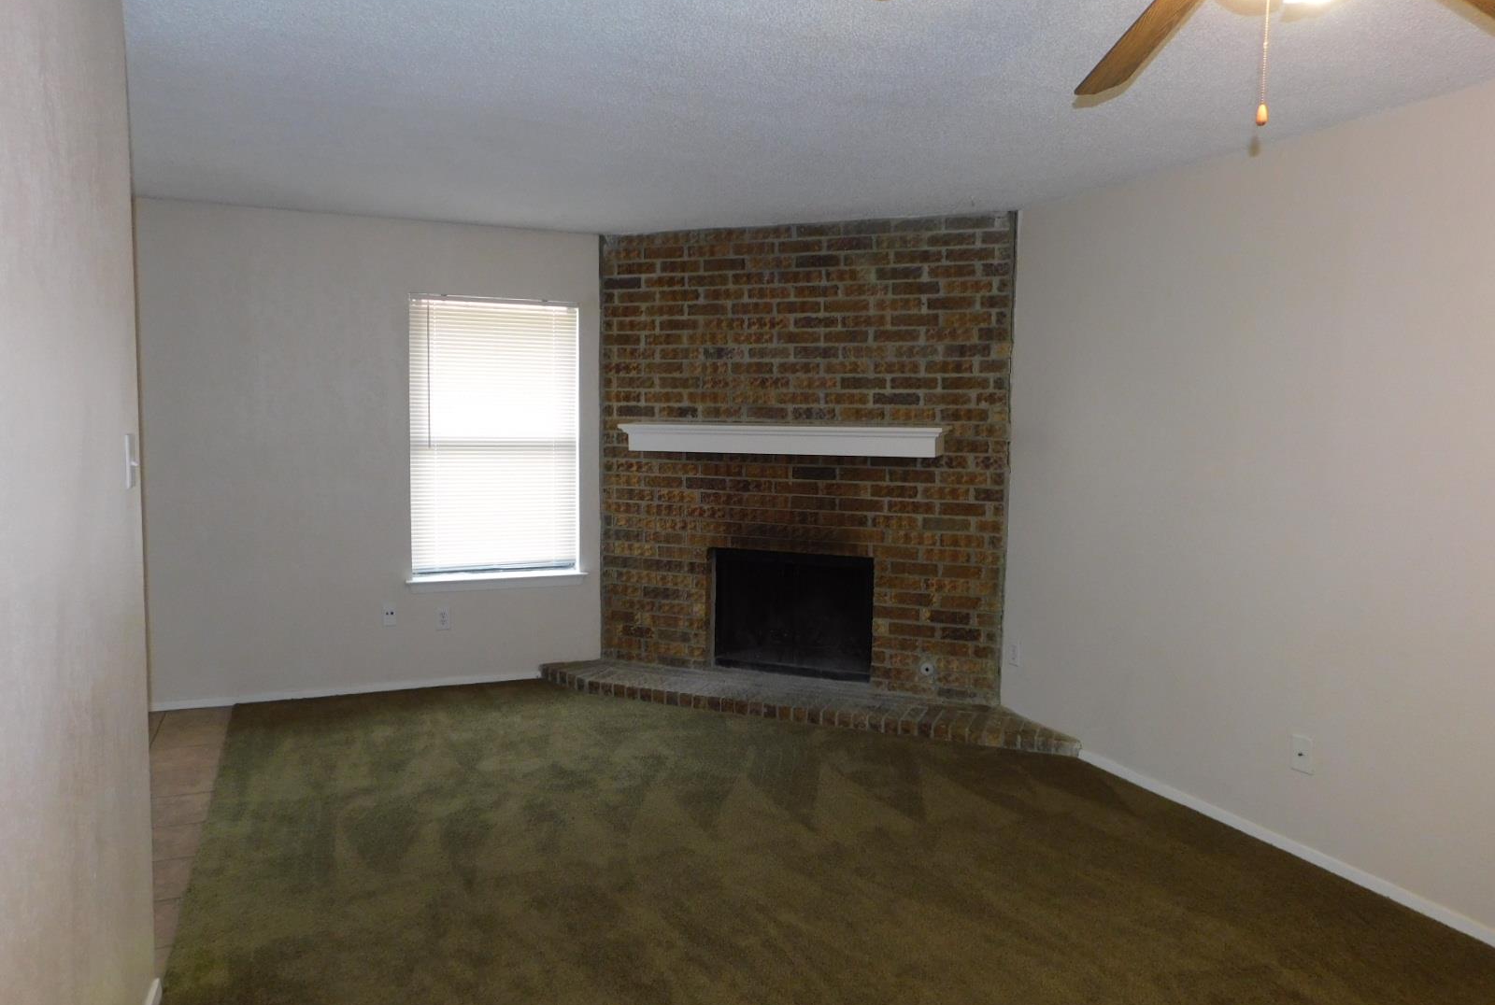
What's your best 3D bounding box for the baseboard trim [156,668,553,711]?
[{"bbox_3d":[-2.012,0.962,5.151,1.890,0.066,0.016,-2,6,-24],"label":"baseboard trim"}]

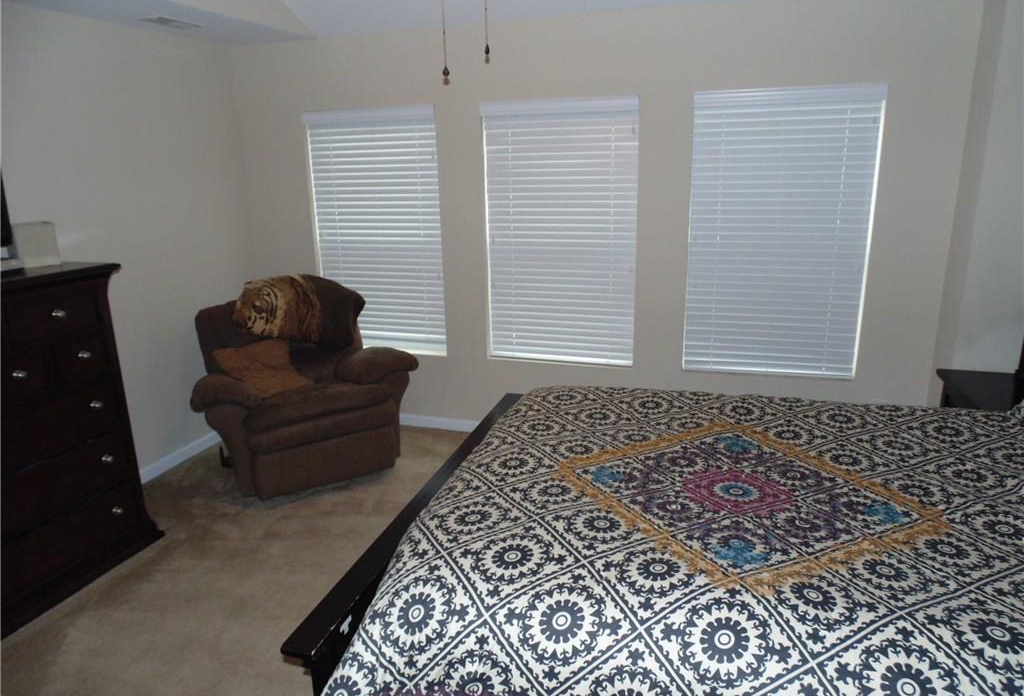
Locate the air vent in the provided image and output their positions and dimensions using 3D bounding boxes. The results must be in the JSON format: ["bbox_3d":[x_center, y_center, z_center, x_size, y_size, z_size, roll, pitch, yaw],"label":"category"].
[{"bbox_3d":[-1.827,-1.736,3.482,0.140,0.020,0.310,4,16,18],"label":"air vent"}]

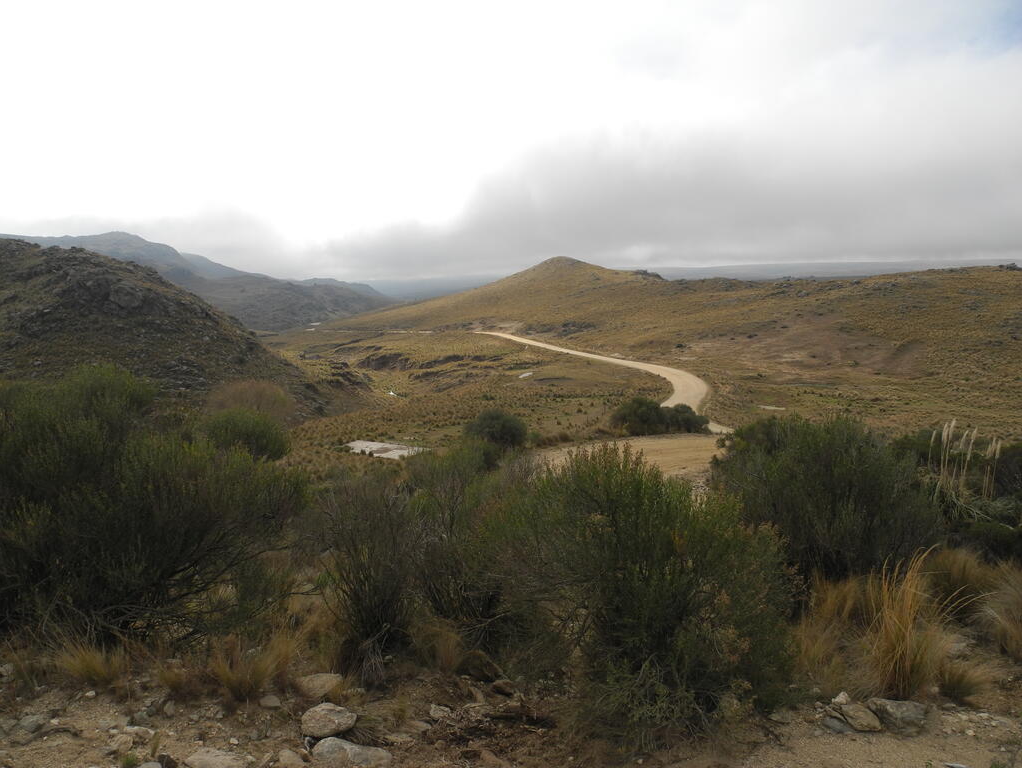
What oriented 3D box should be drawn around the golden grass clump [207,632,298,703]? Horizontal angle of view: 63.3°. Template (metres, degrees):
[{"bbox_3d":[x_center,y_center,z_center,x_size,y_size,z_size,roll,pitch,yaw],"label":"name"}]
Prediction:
[{"bbox_3d":[-1.080,1.184,3.471,0.358,0.236,0.323,-2,8,-17],"label":"golden grass clump"}]

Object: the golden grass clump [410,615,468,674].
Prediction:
[{"bbox_3d":[-0.347,1.249,3.993,0.275,0.269,0.248,0,7,0],"label":"golden grass clump"}]

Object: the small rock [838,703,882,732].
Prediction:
[{"bbox_3d":[1.439,1.388,3.474,0.185,0.087,0.148,0,7,0],"label":"small rock"}]

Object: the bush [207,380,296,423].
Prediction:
[{"bbox_3d":[-4.717,0.507,15.073,1.662,1.150,1.400,0,7,0],"label":"bush"}]

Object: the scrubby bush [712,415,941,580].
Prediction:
[{"bbox_3d":[2.322,0.895,6.200,1.583,1.300,1.424,3,8,21],"label":"scrubby bush"}]

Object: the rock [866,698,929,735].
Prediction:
[{"bbox_3d":[1.491,1.283,3.199,0.224,0.100,0.139,4,9,25],"label":"rock"}]

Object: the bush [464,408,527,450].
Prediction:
[{"bbox_3d":[-0.673,2.032,36.000,2.774,1.860,2.635,0,8,-1],"label":"bush"}]

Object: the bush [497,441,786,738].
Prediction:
[{"bbox_3d":[0.555,0.838,3.420,1.140,1.151,1.083,1,8,9],"label":"bush"}]

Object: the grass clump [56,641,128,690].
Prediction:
[{"bbox_3d":[-1.932,1.293,3.861,0.348,0.205,0.296,0,7,0],"label":"grass clump"}]

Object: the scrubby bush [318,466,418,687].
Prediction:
[{"bbox_3d":[-0.630,0.860,3.680,0.443,0.979,0.420,-1,8,-10],"label":"scrubby bush"}]

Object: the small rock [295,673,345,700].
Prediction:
[{"bbox_3d":[-0.851,1.362,3.761,0.227,0.085,0.171,0,7,0],"label":"small rock"}]

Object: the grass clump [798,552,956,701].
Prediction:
[{"bbox_3d":[1.637,1.079,3.775,0.740,0.644,0.592,0,7,0],"label":"grass clump"}]

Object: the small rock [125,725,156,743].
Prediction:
[{"bbox_3d":[-1.397,1.318,3.124,0.103,0.045,0.074,-4,9,-24],"label":"small rock"}]

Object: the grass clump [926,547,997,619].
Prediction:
[{"bbox_3d":[2.602,1.190,4.833,0.414,0.475,0.394,0,7,0],"label":"grass clump"}]

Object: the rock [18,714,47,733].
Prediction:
[{"bbox_3d":[-1.843,1.307,3.190,0.100,0.048,0.072,-5,9,-30],"label":"rock"}]

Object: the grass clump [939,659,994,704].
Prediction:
[{"bbox_3d":[2.019,1.318,3.712,0.247,0.184,0.222,0,7,0],"label":"grass clump"}]

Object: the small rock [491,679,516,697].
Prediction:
[{"bbox_3d":[-0.034,1.375,3.768,0.109,0.062,0.087,0,7,0],"label":"small rock"}]

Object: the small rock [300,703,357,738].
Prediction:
[{"bbox_3d":[-0.697,1.285,3.167,0.216,0.104,0.147,-2,8,-12],"label":"small rock"}]

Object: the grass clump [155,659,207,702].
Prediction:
[{"bbox_3d":[-1.476,1.324,3.727,0.221,0.169,0.199,0,7,0],"label":"grass clump"}]

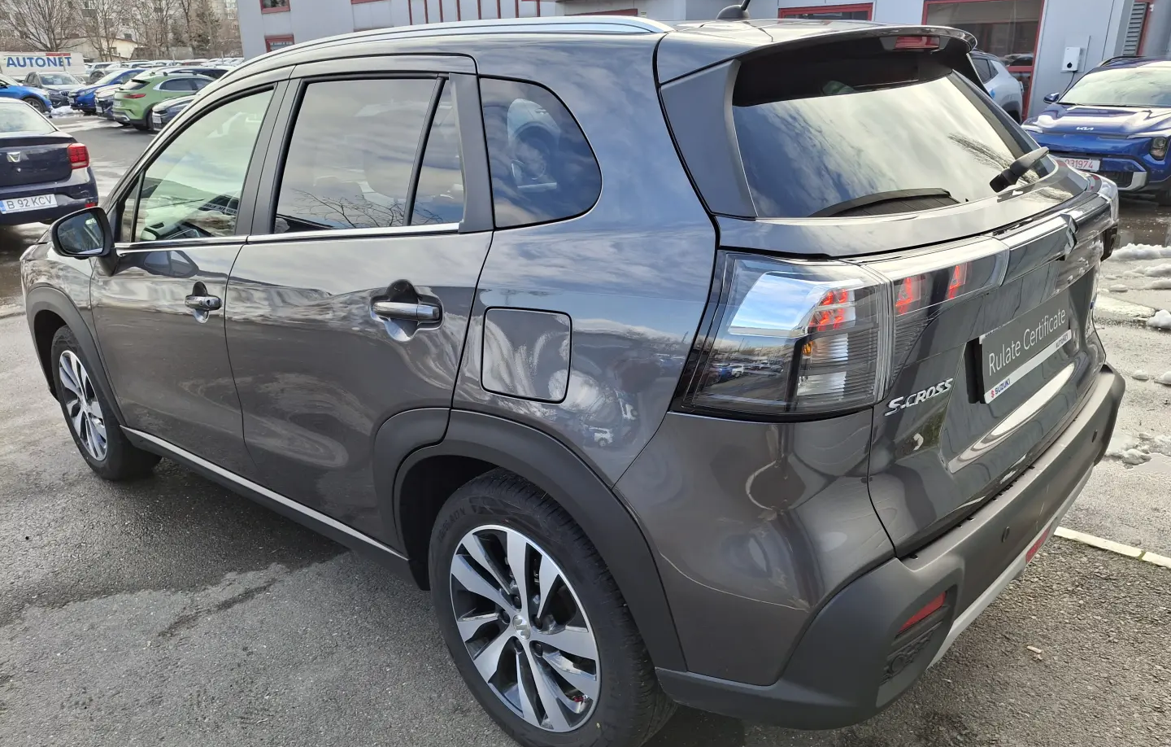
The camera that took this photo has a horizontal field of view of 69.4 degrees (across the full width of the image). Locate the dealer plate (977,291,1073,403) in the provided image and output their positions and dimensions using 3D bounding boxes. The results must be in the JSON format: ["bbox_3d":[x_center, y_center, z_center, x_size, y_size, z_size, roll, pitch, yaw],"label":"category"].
[{"bbox_3d":[0.942,-0.069,1.770,0.020,0.128,0.530,0,14,44],"label":"dealer plate"}]

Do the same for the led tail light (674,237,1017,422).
[{"bbox_3d":[0.425,-0.082,1.367,0.320,0.250,0.500,12,22,42],"label":"led tail light"}]

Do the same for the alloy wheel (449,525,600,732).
[{"bbox_3d":[-0.091,0.526,1.851,0.463,0.463,0.180,12,22,42],"label":"alloy wheel"}]

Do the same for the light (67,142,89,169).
[{"bbox_3d":[-5.159,-2.198,8.530,0.200,0.260,0.220,11,23,30],"label":"light"}]

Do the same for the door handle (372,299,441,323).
[{"bbox_3d":[-0.374,-0.134,1.774,0.210,0.045,0.048,7,18,43],"label":"door handle"}]

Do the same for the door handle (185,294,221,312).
[{"bbox_3d":[-1.101,-0.208,2.452,0.210,0.045,0.048,7,18,43],"label":"door handle"}]

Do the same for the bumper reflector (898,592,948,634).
[{"bbox_3d":[0.528,0.376,1.336,0.110,0.045,0.030,-11,18,-27],"label":"bumper reflector"}]

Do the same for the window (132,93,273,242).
[{"bbox_3d":[-1.218,-0.623,2.638,0.840,0.460,0.050,12,2,42],"label":"window"}]

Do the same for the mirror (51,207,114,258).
[{"bbox_3d":[-1.649,-0.469,2.781,0.120,0.155,0.185,12,22,42],"label":"mirror"}]

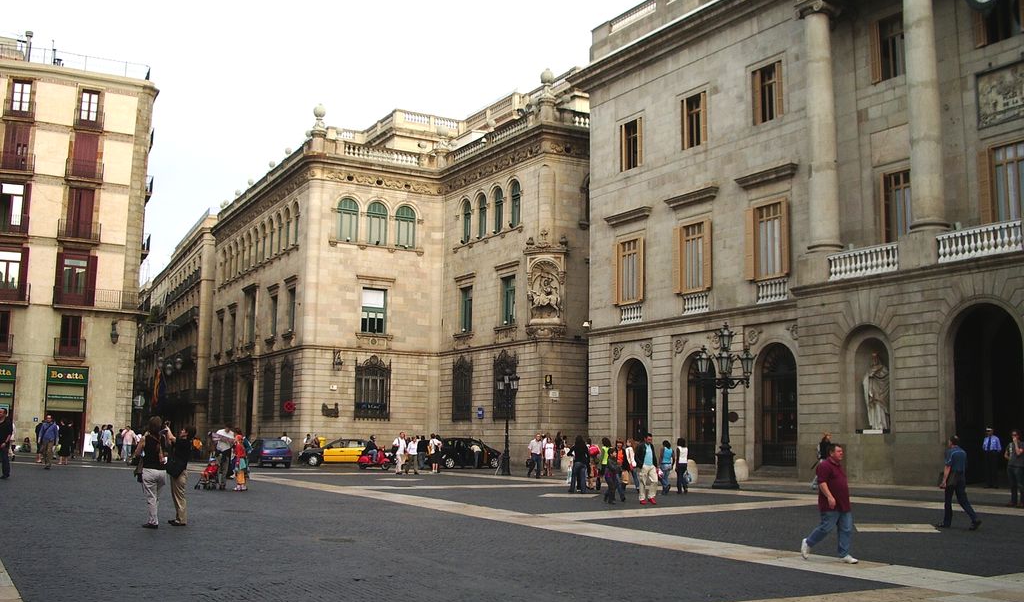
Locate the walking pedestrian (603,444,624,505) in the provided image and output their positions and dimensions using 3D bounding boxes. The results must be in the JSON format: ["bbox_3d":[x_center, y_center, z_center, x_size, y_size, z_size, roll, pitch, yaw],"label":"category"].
[{"bbox_3d":[2.600,4.527,26.907,0.500,1.500,0.470,-4,-9,28],"label":"walking pedestrian"}]

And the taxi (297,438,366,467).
[{"bbox_3d":[-8.648,7.814,53.300,4.400,1.430,1.740,4,-9,-19],"label":"taxi"}]

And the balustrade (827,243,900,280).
[{"bbox_3d":[12.173,-1.295,35.807,0.300,0.940,2.910,6,-10,-32],"label":"balustrade"}]

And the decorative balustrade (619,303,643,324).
[{"bbox_3d":[5.436,0.594,47.299,0.250,0.800,1.650,6,-9,-30],"label":"decorative balustrade"}]

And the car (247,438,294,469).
[{"bbox_3d":[-12.213,7.595,51.300,1.660,1.400,3.850,5,-9,-27],"label":"car"}]

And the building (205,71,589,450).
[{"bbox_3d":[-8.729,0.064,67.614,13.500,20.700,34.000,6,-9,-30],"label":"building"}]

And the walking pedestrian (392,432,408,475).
[{"bbox_3d":[-4.523,6.186,42.000,0.550,1.760,0.450,7,-10,-35],"label":"walking pedestrian"}]

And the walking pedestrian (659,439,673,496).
[{"bbox_3d":[4.507,4.889,30.400,0.440,1.620,0.360,3,-8,-15],"label":"walking pedestrian"}]

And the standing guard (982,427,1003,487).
[{"bbox_3d":[14.293,4.672,30.931,0.540,1.800,0.360,-6,-11,39],"label":"standing guard"}]

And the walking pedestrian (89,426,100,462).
[{"bbox_3d":[-19.308,6.629,48.000,0.480,1.650,0.380,-1,-9,15],"label":"walking pedestrian"}]

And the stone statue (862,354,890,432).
[{"bbox_3d":[11.656,2.886,33.200,0.650,2.500,0.880,6,-10,-32],"label":"stone statue"}]

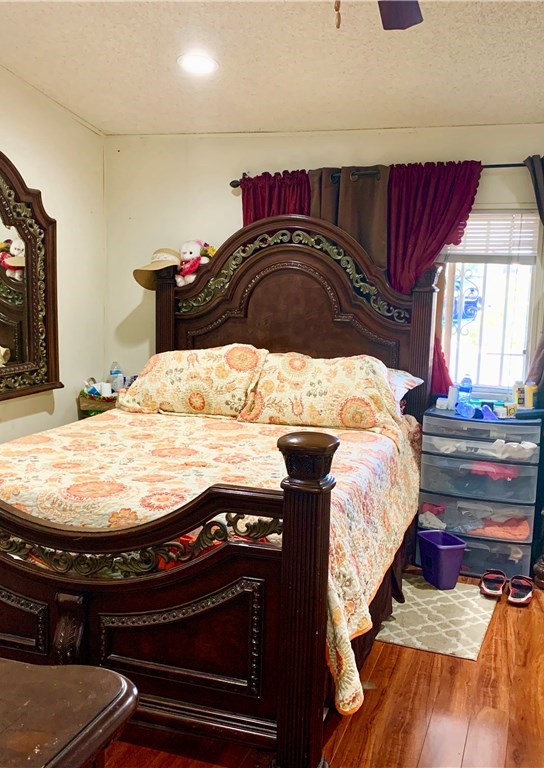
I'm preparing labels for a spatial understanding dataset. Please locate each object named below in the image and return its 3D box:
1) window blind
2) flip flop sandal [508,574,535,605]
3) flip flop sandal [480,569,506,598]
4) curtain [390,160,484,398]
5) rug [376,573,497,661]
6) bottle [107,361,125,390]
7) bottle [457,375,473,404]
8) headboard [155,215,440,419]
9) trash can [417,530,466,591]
[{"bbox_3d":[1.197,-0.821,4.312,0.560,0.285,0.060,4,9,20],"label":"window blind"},{"bbox_3d":[1.188,0.957,3.653,0.108,0.085,0.270,4,9,20],"label":"flip flop sandal"},{"bbox_3d":[1.076,0.944,3.709,0.107,0.075,0.260,4,9,19],"label":"flip flop sandal"},{"bbox_3d":[0.895,-0.570,4.392,0.510,1.360,0.110,4,9,20],"label":"curtain"},{"bbox_3d":[0.715,1.006,3.432,0.510,0.010,0.758,5,9,22],"label":"rug"},{"bbox_3d":[-0.983,-0.042,4.850,0.067,0.200,0.067,4,9,20],"label":"bottle"},{"bbox_3d":[1.020,0.035,4.048,0.064,0.175,0.064,4,9,20],"label":"bottle"},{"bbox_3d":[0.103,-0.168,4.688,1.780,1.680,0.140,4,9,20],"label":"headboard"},{"bbox_3d":[0.815,0.854,3.719,0.146,0.230,0.212,-1,9,-18],"label":"trash can"}]

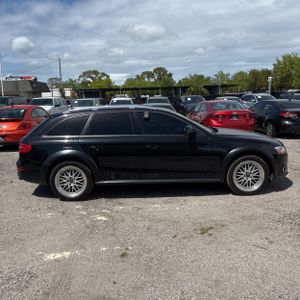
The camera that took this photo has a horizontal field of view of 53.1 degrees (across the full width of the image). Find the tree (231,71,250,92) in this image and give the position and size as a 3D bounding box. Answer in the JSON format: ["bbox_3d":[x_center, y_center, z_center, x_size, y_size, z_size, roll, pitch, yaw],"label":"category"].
[{"bbox_3d":[13.686,-9.079,45.175,3.600,5.400,3.600,2,10,17],"label":"tree"}]

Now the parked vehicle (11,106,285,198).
[{"bbox_3d":[0.063,-0.102,5.535,4.720,1.480,1.860,-2,10,-2],"label":"parked vehicle"}]

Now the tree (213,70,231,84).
[{"bbox_3d":[11.213,-9.523,47.111,2.880,5.420,2.880,-1,10,0],"label":"tree"}]

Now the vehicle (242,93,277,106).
[{"bbox_3d":[8.055,-3.261,22.098,1.850,1.720,4.600,-1,10,0],"label":"vehicle"}]

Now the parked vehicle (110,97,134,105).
[{"bbox_3d":[-1.798,-2.479,19.150,1.820,1.620,4.500,-1,10,0],"label":"parked vehicle"}]

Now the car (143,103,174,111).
[{"bbox_3d":[0.338,-1.348,13.160,1.830,1.400,4.700,-1,10,0],"label":"car"}]

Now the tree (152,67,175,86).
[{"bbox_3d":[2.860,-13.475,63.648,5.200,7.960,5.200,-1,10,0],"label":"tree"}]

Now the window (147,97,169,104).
[{"bbox_3d":[0.561,-3.294,20.541,1.400,0.540,0.450,-1,10,0],"label":"window"}]

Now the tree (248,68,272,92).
[{"bbox_3d":[16.242,-9.121,44.155,3.750,5.410,3.750,-1,10,0],"label":"tree"}]

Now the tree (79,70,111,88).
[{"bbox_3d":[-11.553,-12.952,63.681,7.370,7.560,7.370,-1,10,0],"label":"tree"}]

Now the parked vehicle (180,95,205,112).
[{"bbox_3d":[2.933,-2.843,20.626,1.900,1.750,4.750,-1,10,0],"label":"parked vehicle"}]

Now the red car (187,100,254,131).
[{"bbox_3d":[2.935,-1.493,13.501,1.840,1.450,4.850,-2,10,-1],"label":"red car"}]

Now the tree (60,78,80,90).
[{"bbox_3d":[-12.970,-9.004,49.136,3.500,5.200,3.500,-4,10,-14],"label":"tree"}]

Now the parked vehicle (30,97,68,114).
[{"bbox_3d":[-7.571,-2.877,21.997,1.970,1.860,5.300,-1,10,0],"label":"parked vehicle"}]

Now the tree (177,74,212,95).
[{"bbox_3d":[7.282,-9.158,47.164,5.700,5.200,5.200,0,10,9],"label":"tree"}]

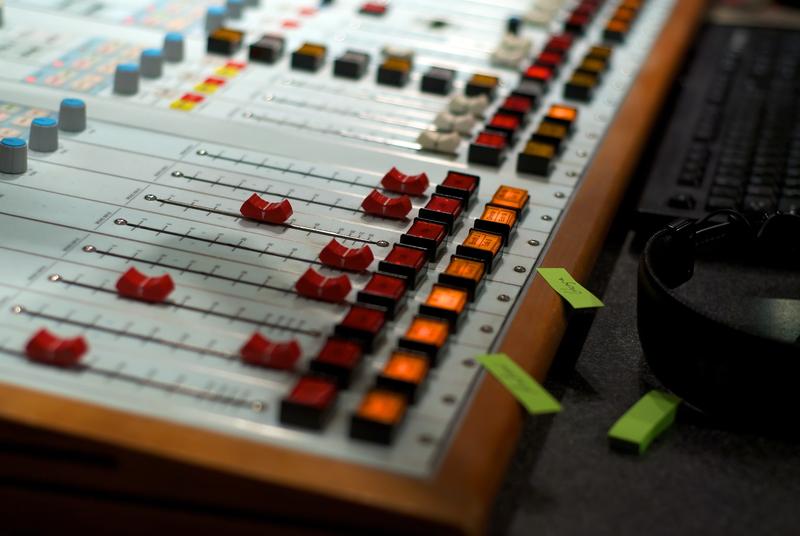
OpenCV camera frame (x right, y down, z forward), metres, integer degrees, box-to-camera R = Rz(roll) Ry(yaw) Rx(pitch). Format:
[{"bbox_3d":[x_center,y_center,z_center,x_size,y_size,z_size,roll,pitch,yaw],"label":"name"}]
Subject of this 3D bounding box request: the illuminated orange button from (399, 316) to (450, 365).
[{"bbox_3d":[0.011,0.031,0.699,0.016,0.009,0.021,11,25,12],"label":"illuminated orange button"}]

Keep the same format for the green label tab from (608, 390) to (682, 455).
[{"bbox_3d":[0.112,0.071,0.759,0.015,0.007,0.049,13,26,28],"label":"green label tab"}]

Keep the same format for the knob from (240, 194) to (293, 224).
[{"bbox_3d":[-0.066,-0.029,0.825,0.024,0.010,0.010,11,25,12],"label":"knob"}]

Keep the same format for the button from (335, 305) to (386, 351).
[{"bbox_3d":[-0.016,0.026,0.705,0.017,0.009,0.021,11,25,12],"label":"button"}]

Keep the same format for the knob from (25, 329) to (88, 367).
[{"bbox_3d":[-0.137,0.032,0.663,0.023,0.010,0.011,11,25,12],"label":"knob"}]

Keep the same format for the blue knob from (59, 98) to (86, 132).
[{"bbox_3d":[-0.176,-0.083,0.901,0.015,0.015,0.015,5,24,-2],"label":"blue knob"}]

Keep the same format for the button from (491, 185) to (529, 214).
[{"bbox_3d":[0.059,-0.035,0.869,0.017,0.010,0.021,11,25,12],"label":"button"}]

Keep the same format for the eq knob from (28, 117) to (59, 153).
[{"bbox_3d":[-0.185,-0.069,0.869,0.015,0.014,0.015,5,24,-2],"label":"eq knob"}]

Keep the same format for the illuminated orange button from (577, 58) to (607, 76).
[{"bbox_3d":[0.122,-0.126,1.074,0.016,0.010,0.023,11,25,12],"label":"illuminated orange button"}]

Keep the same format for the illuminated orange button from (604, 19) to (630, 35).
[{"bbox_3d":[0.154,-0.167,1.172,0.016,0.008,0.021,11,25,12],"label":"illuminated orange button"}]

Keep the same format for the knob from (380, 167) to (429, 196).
[{"bbox_3d":[0.003,-0.045,0.862,0.023,0.008,0.012,11,25,12],"label":"knob"}]

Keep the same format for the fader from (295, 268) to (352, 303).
[{"bbox_3d":[-0.034,0.007,0.751,0.024,0.010,0.010,11,25,12],"label":"fader"}]

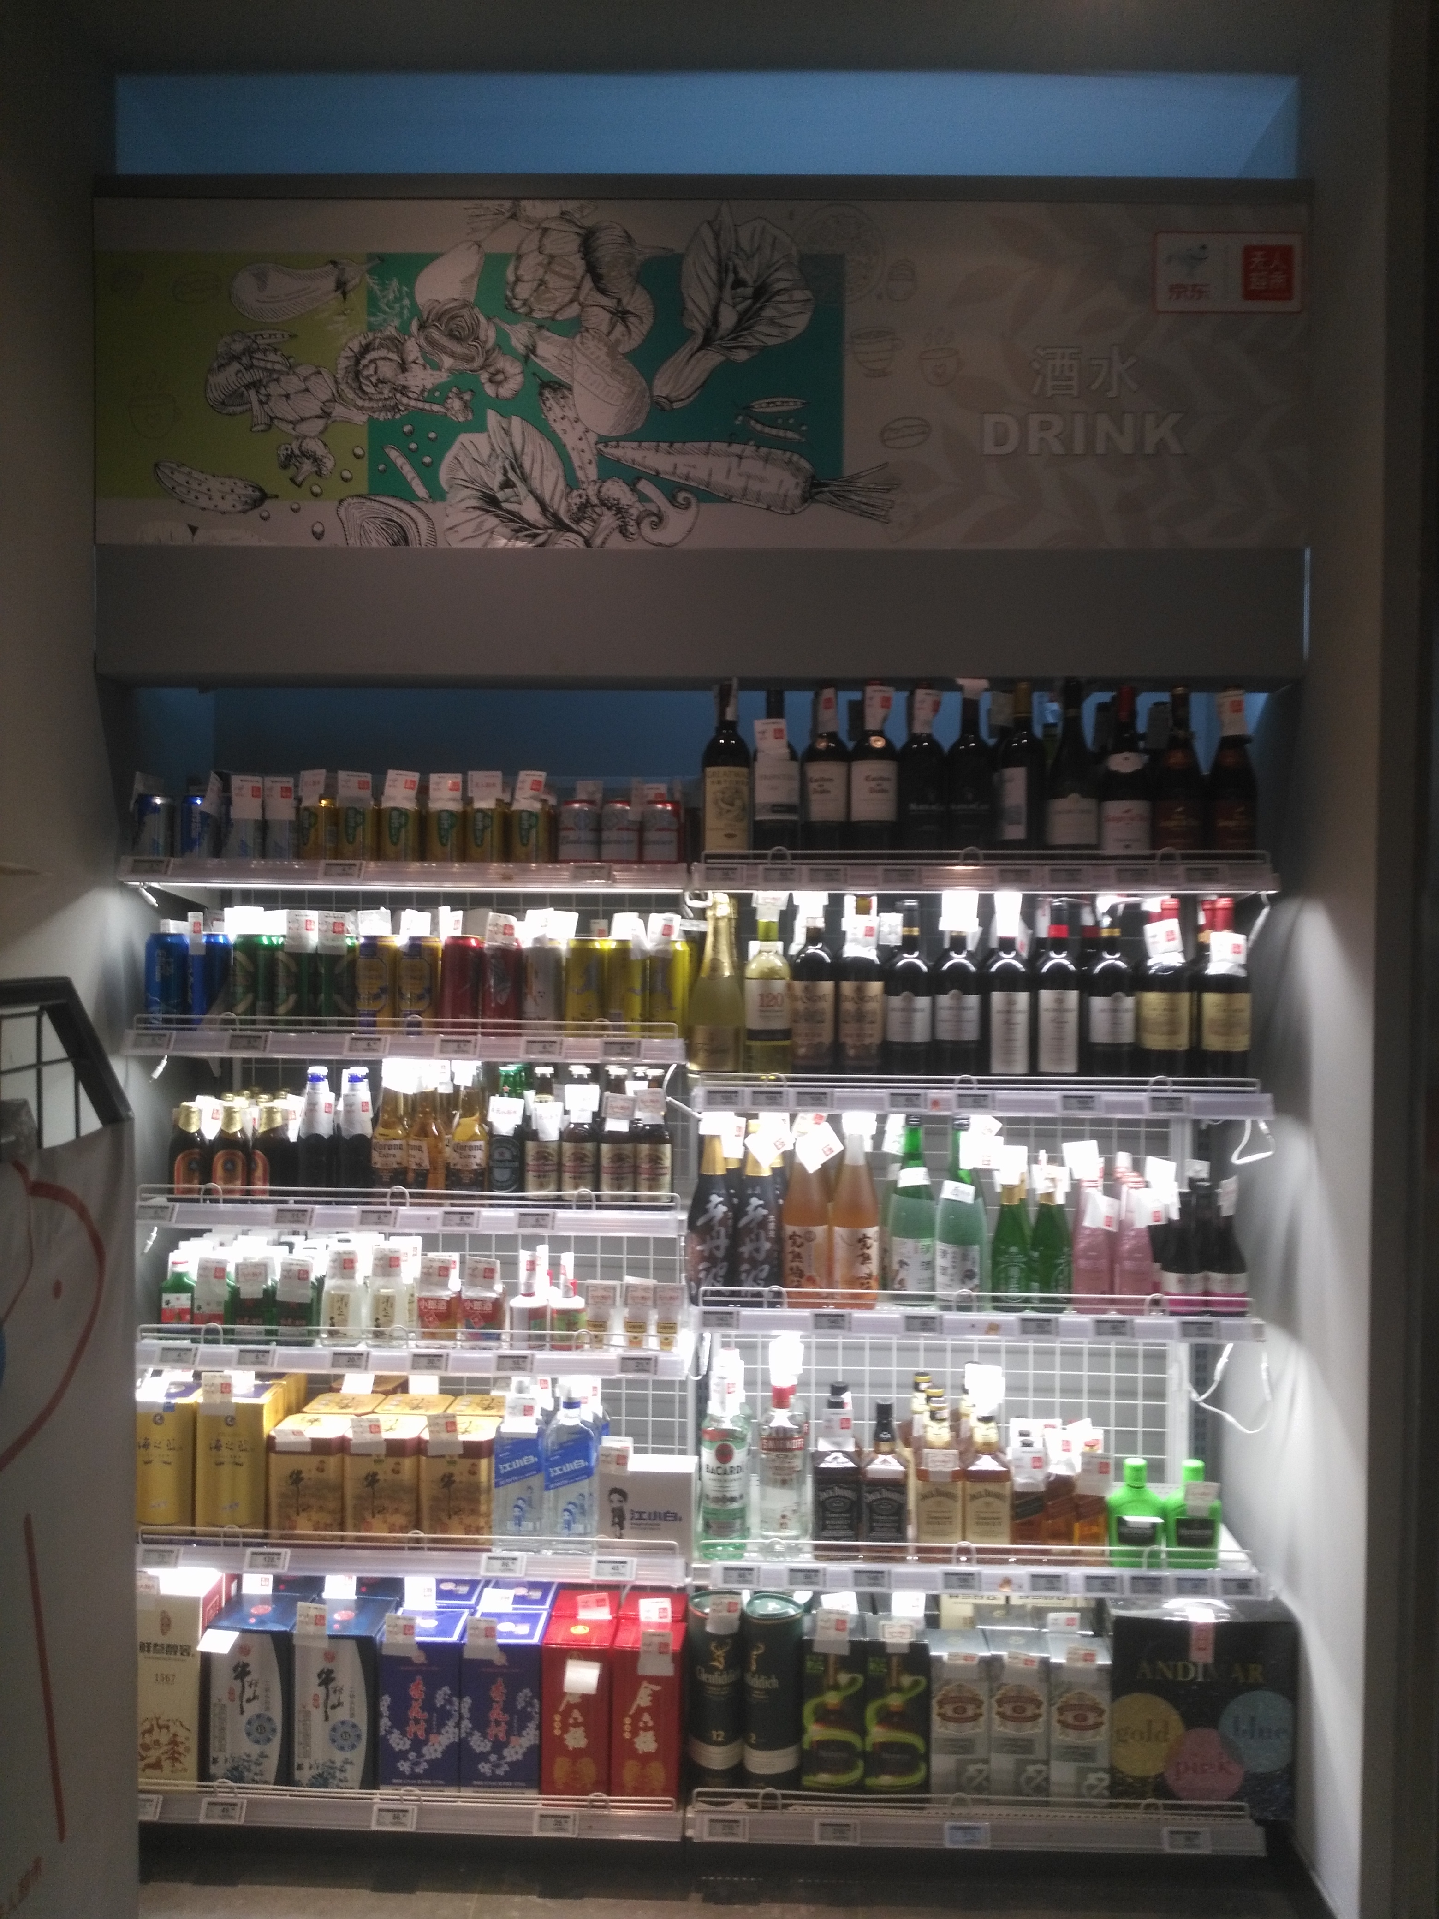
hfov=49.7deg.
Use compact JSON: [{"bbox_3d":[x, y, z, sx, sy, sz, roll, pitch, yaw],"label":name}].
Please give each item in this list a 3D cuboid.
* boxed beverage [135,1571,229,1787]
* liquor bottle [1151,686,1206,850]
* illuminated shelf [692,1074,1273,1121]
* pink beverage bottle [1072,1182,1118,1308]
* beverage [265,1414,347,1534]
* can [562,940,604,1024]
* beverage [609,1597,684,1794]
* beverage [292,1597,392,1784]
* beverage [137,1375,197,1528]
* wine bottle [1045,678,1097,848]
[{"bbox_3d":[-0.892,1.186,2.558,0.111,0.319,0.105,1,1,1],"label":"boxed beverage"},{"bbox_3d":[0.746,-0.293,2.515,0.083,0.297,0.083,1,1,1],"label":"liquor bottle"},{"bbox_3d":[0.426,0.216,2.670,0.923,0.063,0.400,1,1,1],"label":"illuminated shelf"},{"bbox_3d":[0.608,0.464,2.524,0.062,0.209,0.062,0,2,3],"label":"pink beverage bottle"},{"bbox_3d":[-0.677,0.877,2.627,0.124,0.183,0.120,0,2,3],"label":"beverage"},{"bbox_3d":[-0.219,0.050,2.542,0.066,0.166,0.066,0,2,0],"label":"can"},{"bbox_3d":[-0.117,1.230,2.537,0.107,0.257,0.102,0,2,1],"label":"beverage"},{"bbox_3d":[-0.611,1.208,2.549,0.133,0.257,0.137,1,1,2],"label":"beverage"},{"bbox_3d":[-0.909,0.836,2.585,0.111,0.233,0.110,1,1,1],"label":"beverage"},{"bbox_3d":[0.560,-0.295,2.466,0.081,0.302,0.081,1,1,2],"label":"wine bottle"}]

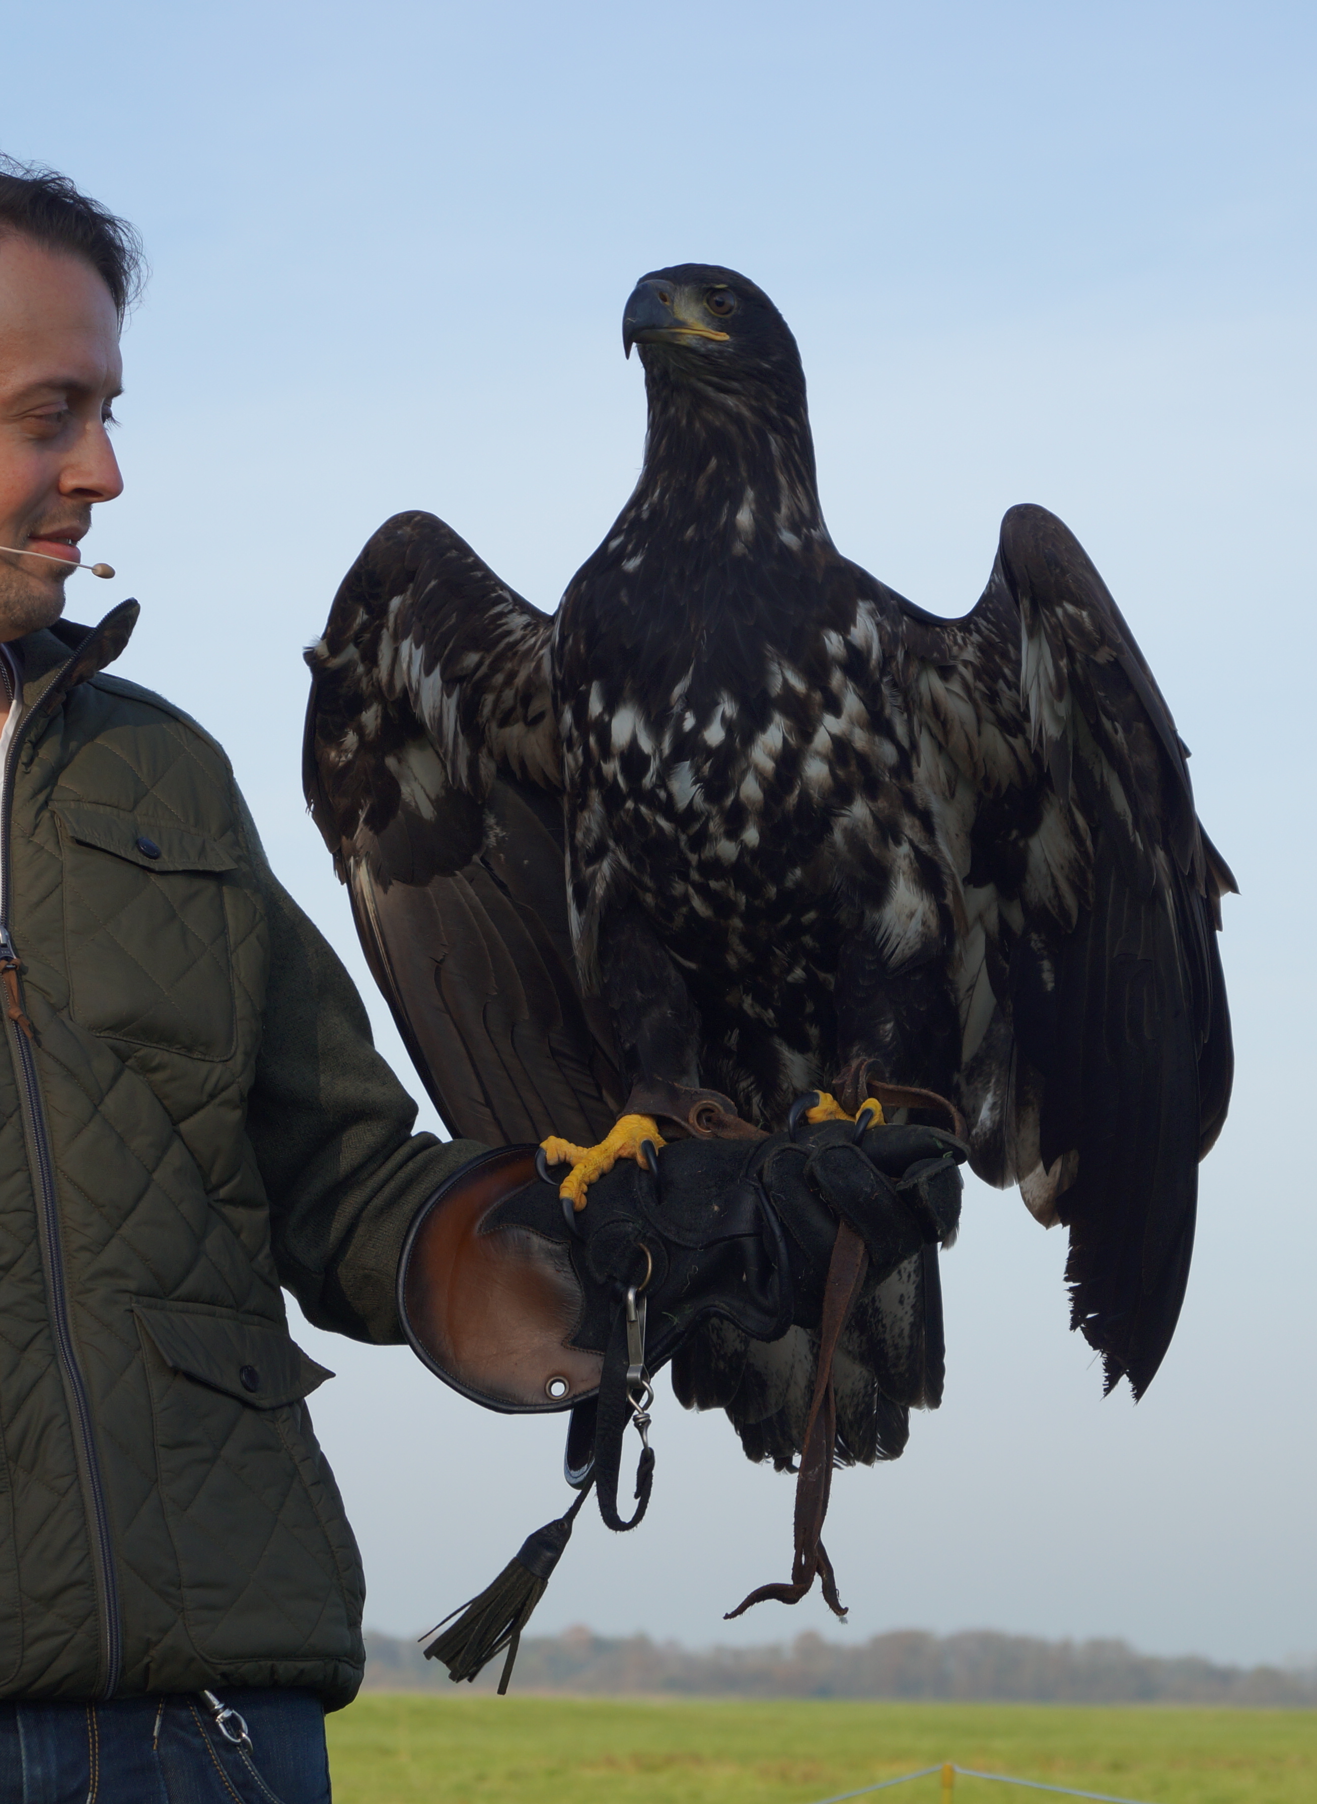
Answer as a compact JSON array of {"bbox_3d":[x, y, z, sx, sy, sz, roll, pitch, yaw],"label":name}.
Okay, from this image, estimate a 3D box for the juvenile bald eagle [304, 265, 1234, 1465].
[{"bbox_3d":[0.056,-0.018,2.880,0.465,0.605,0.360,-1,-8,12],"label":"juvenile bald eagle"}]

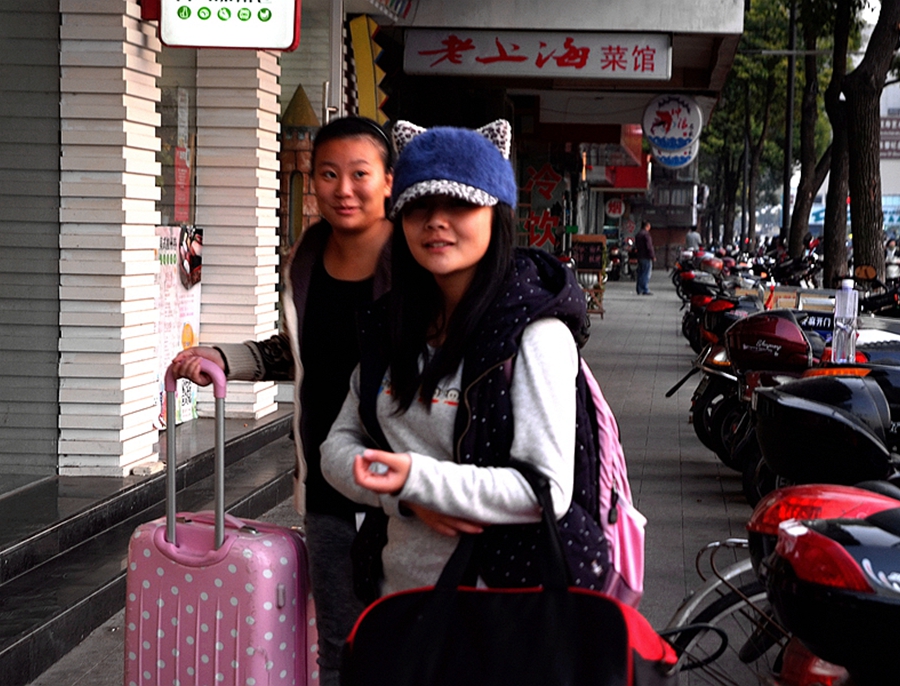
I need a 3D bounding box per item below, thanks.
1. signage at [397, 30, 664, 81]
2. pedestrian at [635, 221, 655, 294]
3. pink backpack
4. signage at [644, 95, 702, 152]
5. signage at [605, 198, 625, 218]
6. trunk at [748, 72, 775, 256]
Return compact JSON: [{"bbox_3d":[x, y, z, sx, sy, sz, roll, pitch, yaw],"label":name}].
[{"bbox_3d":[0.856,-2.806,13.300,2.590,0.440,0.170,2,5,5],"label":"signage"},{"bbox_3d":[4.478,-1.964,31.400,0.420,1.710,0.520,2,5,9],"label":"pedestrian"},{"bbox_3d":[0.171,0.225,2.320,0.300,0.430,0.180,5,6,38],"label":"pink backpack"},{"bbox_3d":[3.000,-2.965,18.400,0.790,0.780,0.170,3,5,14],"label":"signage"},{"bbox_3d":[4.512,-3.689,37.500,0.540,0.540,0.140,2,5,10],"label":"signage"},{"bbox_3d":[9.698,-5.134,43.261,0.850,6.440,0.700,2,5,9],"label":"trunk"}]

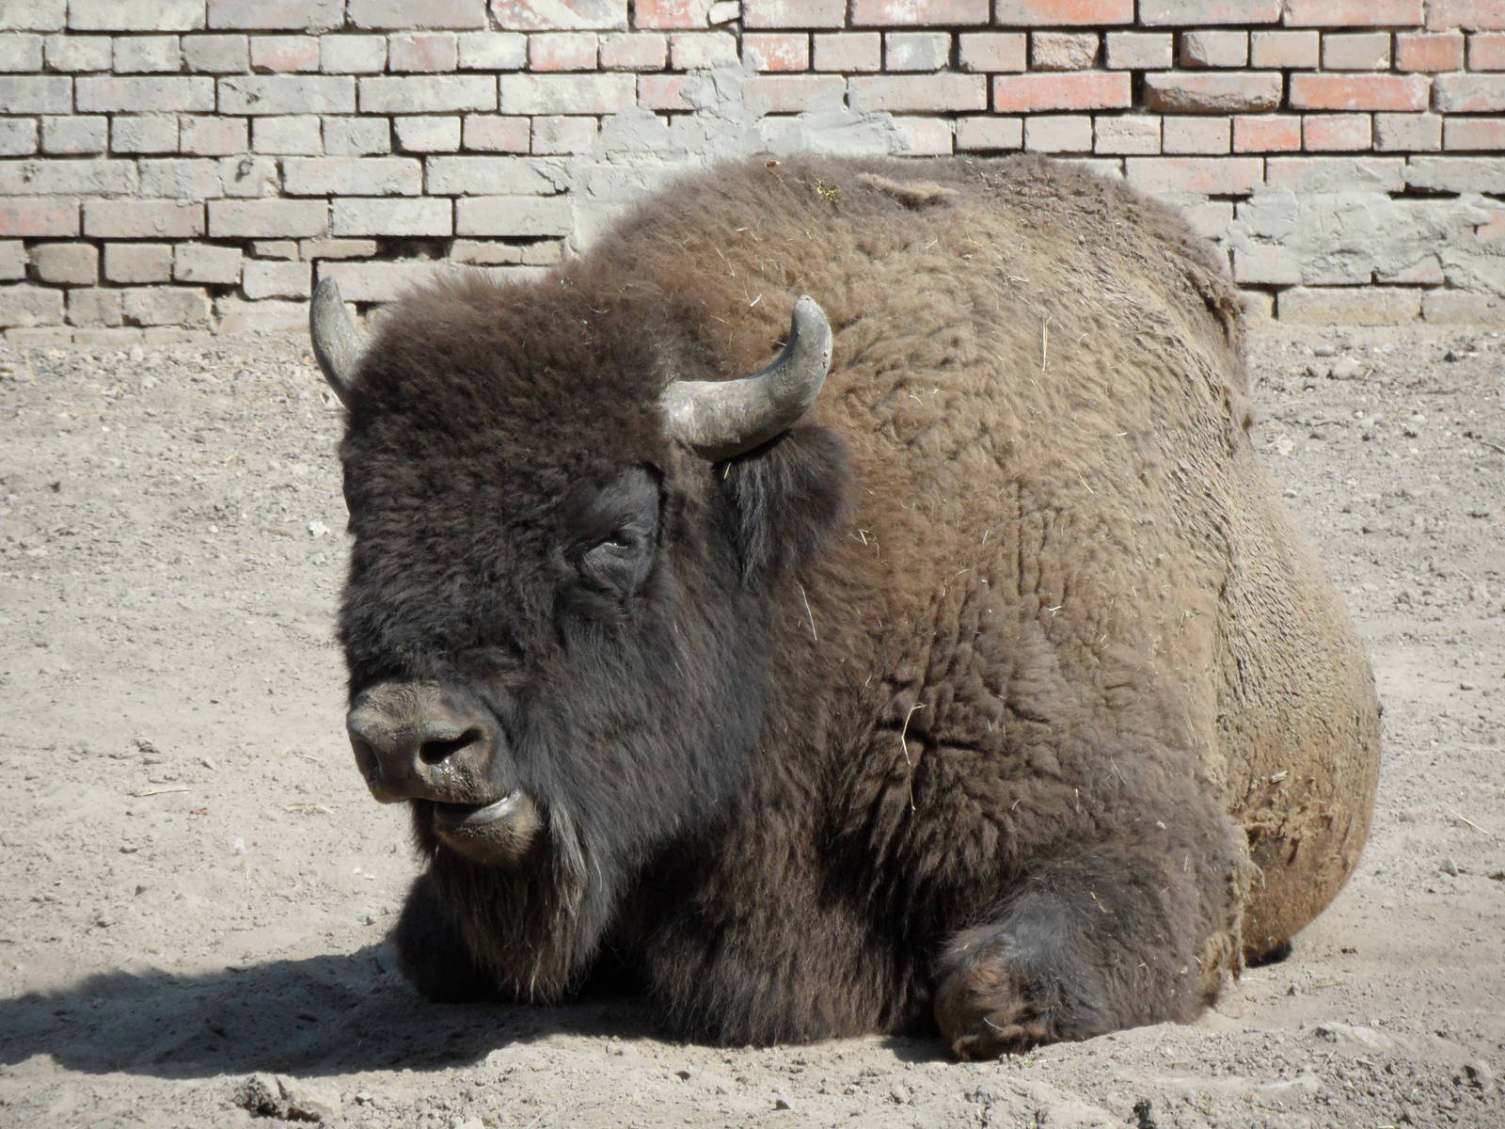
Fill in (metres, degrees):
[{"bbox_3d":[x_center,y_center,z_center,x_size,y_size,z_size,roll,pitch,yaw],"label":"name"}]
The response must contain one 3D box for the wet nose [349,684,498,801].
[{"bbox_3d":[-0.364,0.198,14.500,0.150,0.122,0.100,4,15,30],"label":"wet nose"}]

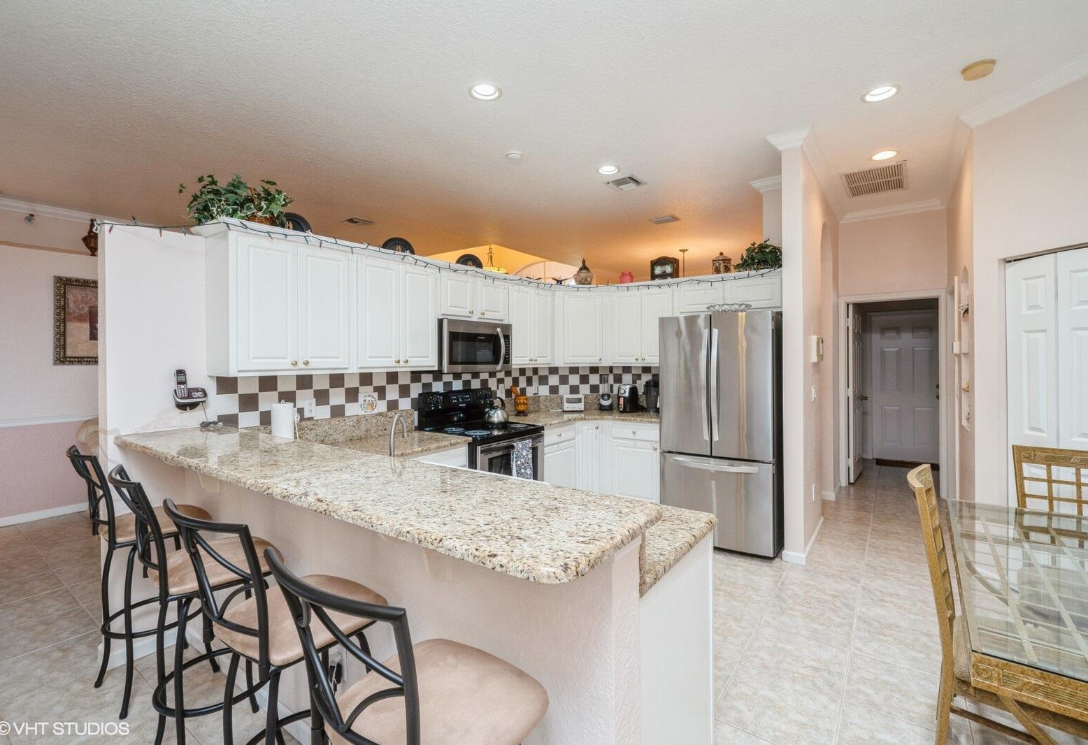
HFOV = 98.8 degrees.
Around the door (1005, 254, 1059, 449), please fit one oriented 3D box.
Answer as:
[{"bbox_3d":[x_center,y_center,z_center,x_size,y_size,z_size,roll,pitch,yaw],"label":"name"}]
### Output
[{"bbox_3d":[2.868,0.333,2.735,0.035,2.015,0.290,-1,2,-1],"label":"door"}]

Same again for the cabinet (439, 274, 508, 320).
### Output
[{"bbox_3d":[-0.661,-0.595,3.812,0.330,0.370,0.762,1,2,38],"label":"cabinet"}]

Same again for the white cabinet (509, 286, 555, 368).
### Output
[{"bbox_3d":[-0.236,-0.423,4.395,0.320,0.749,0.705,0,1,36],"label":"white cabinet"}]

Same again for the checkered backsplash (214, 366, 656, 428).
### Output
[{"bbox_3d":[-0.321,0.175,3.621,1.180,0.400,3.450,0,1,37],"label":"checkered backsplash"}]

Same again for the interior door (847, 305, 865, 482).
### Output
[{"bbox_3d":[3.748,0.237,5.587,0.040,2.030,0.740,0,1,41],"label":"interior door"}]

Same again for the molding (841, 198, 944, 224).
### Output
[{"bbox_3d":[3.631,-1.681,4.885,0.870,0.085,0.085,1,2,38],"label":"molding"}]

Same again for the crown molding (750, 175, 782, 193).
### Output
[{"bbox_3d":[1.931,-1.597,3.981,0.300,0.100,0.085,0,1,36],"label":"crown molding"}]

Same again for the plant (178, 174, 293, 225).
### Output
[{"bbox_3d":[-1.638,-0.887,2.506,0.370,0.285,0.510,0,1,36],"label":"plant"}]

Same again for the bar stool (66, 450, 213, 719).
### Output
[{"bbox_3d":[-1.792,0.867,2.095,0.440,1.100,0.490,0,1,37],"label":"bar stool"}]

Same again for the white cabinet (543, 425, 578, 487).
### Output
[{"bbox_3d":[-0.121,0.904,4.274,0.640,0.872,0.580,0,1,36],"label":"white cabinet"}]

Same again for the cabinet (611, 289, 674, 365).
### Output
[{"bbox_3d":[1.008,-0.442,4.567,0.655,0.760,0.320,0,1,37],"label":"cabinet"}]

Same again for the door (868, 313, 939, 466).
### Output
[{"bbox_3d":[5.024,0.199,6.430,0.790,2.040,0.045,0,1,37],"label":"door"}]

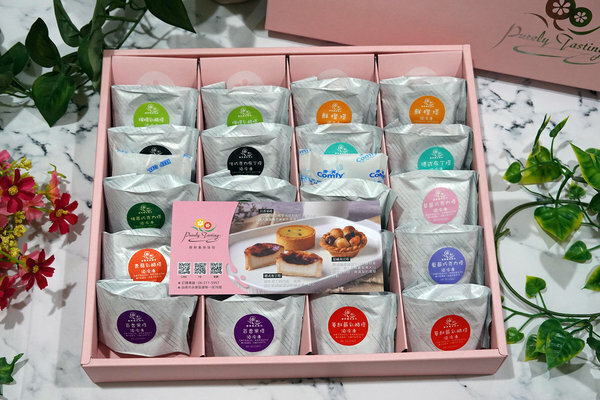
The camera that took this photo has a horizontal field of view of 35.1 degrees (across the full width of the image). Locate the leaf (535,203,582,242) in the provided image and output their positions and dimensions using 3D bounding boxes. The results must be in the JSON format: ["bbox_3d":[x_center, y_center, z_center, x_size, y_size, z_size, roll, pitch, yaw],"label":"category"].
[{"bbox_3d":[0.277,0.025,1.014,0.050,0.011,0.038,-12,95,-6],"label":"leaf"}]

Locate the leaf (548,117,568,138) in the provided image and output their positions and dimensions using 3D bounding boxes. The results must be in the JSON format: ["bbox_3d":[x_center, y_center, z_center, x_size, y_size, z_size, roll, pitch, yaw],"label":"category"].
[{"bbox_3d":[0.279,-0.079,1.024,0.005,0.013,0.029,33,100,-24],"label":"leaf"}]

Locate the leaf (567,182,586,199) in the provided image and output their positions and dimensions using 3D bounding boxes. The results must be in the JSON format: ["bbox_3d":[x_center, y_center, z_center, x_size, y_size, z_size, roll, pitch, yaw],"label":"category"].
[{"bbox_3d":[0.296,-0.011,1.017,0.019,0.006,0.020,-10,66,-5],"label":"leaf"}]

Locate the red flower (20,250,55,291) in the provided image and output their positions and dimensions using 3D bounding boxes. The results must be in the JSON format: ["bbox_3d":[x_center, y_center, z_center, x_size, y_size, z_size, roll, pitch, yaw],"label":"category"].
[{"bbox_3d":[-0.261,0.070,0.942,0.038,0.015,0.040,0,100,-41],"label":"red flower"}]

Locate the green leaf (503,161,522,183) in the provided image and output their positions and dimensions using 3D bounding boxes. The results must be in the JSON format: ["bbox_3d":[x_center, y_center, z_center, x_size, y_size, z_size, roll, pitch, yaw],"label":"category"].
[{"bbox_3d":[0.226,-0.028,1.011,0.023,0.006,0.023,-19,67,2],"label":"green leaf"}]

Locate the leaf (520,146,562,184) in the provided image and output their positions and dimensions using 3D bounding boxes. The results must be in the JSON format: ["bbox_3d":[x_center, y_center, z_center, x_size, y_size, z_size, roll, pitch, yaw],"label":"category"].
[{"bbox_3d":[0.267,-0.034,1.051,0.051,0.011,0.040,-29,69,-4],"label":"leaf"}]

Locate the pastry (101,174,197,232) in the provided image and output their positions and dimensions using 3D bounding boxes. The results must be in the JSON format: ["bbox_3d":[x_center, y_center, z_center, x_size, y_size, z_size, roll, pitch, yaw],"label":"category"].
[{"bbox_3d":[-0.153,0.015,1.005,0.095,0.086,0.038,-1,27,-1],"label":"pastry"}]

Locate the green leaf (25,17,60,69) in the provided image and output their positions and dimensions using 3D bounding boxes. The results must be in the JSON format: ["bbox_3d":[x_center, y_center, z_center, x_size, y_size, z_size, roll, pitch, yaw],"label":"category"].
[{"bbox_3d":[-0.290,-0.179,1.079,0.036,0.012,0.063,-18,72,-9],"label":"green leaf"}]

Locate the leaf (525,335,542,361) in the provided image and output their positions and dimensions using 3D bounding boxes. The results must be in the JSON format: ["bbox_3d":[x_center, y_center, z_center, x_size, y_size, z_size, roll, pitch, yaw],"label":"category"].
[{"bbox_3d":[0.239,0.151,0.971,0.027,0.009,0.030,32,85,13],"label":"leaf"}]

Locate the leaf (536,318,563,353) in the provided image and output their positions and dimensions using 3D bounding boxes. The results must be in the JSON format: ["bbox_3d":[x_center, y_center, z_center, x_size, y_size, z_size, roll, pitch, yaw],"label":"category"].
[{"bbox_3d":[0.253,0.141,0.966,0.040,0.010,0.034,-45,74,-9],"label":"leaf"}]

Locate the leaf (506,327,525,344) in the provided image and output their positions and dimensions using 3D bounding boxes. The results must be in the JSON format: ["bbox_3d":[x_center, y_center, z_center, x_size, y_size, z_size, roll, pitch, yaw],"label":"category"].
[{"bbox_3d":[0.215,0.139,0.957,0.020,0.006,0.016,-40,72,-17],"label":"leaf"}]

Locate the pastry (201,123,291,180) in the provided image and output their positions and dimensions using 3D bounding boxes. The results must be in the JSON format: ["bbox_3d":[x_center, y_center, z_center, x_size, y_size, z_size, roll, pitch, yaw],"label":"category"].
[{"bbox_3d":[-0.056,-0.042,1.017,0.095,0.035,0.079,-1,105,-1],"label":"pastry"}]

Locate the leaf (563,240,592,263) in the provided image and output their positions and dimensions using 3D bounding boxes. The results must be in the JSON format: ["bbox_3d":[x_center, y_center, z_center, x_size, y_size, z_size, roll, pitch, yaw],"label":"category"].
[{"bbox_3d":[0.289,0.057,0.995,0.031,0.008,0.024,-18,67,-9],"label":"leaf"}]

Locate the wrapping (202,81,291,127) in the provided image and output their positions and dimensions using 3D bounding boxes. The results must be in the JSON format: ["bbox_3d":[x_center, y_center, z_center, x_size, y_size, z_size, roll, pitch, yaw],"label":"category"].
[{"bbox_3d":[-0.059,-0.087,1.038,0.095,0.035,0.079,-1,105,-1],"label":"wrapping"}]

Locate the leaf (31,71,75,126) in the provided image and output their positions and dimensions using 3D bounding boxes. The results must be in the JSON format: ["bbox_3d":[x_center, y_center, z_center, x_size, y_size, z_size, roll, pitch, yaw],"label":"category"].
[{"bbox_3d":[-0.277,-0.114,1.071,0.047,0.012,0.064,11,108,4],"label":"leaf"}]

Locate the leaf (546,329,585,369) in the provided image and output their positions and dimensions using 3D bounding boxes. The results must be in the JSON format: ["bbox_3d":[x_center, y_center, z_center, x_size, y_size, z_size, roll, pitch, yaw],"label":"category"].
[{"bbox_3d":[0.256,0.150,0.932,0.035,0.010,0.042,32,84,13],"label":"leaf"}]

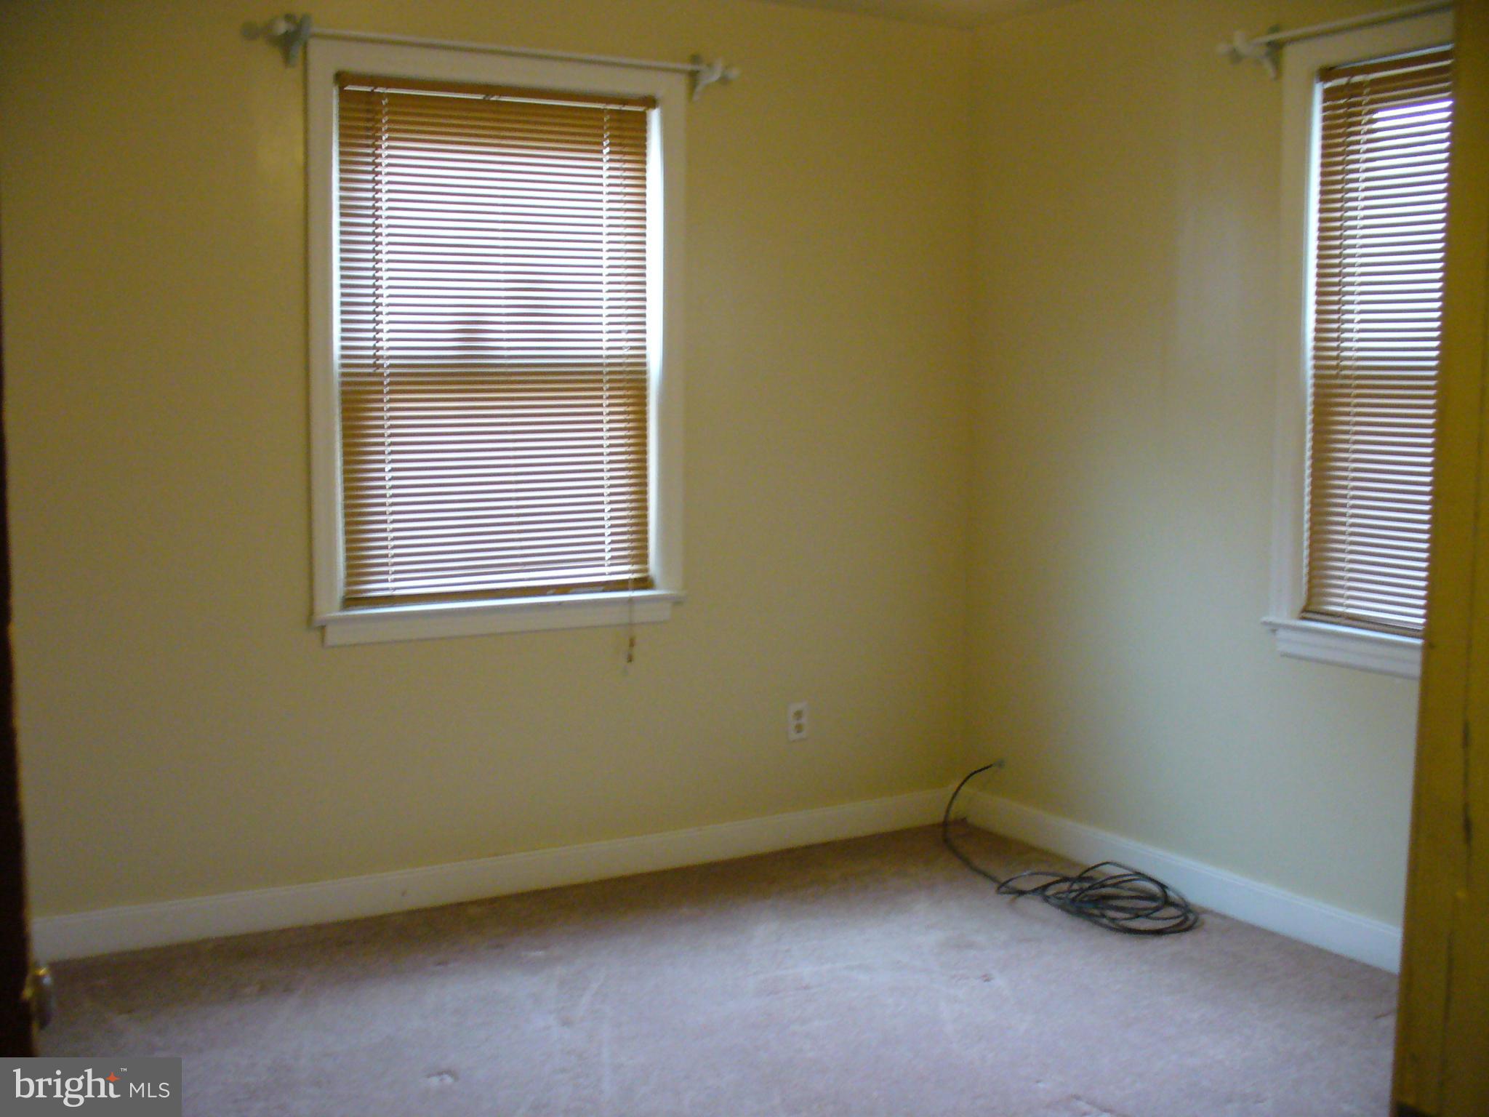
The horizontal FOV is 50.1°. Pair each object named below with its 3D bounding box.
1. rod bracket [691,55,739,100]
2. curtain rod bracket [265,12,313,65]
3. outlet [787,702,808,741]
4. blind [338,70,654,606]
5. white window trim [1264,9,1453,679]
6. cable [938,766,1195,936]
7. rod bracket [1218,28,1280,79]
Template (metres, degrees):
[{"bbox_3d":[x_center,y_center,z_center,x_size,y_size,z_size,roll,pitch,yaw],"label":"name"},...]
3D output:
[{"bbox_3d":[-0.073,-1.281,4.260,0.090,0.105,0.110,-3,7,-30],"label":"rod bracket"},{"bbox_3d":[-1.058,-1.202,3.691,0.090,0.105,0.110,-3,7,-30],"label":"curtain rod bracket"},{"bbox_3d":[0.159,0.477,4.630,0.070,0.114,0.010,-3,7,-30],"label":"outlet"},{"bbox_3d":[-0.620,-0.548,4.111,0.865,1.310,0.040,-3,7,-30],"label":"blind"},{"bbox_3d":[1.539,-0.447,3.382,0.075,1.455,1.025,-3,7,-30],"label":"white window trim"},{"bbox_3d":[0.839,0.776,4.331,0.390,0.210,0.980,-3,7,-30],"label":"cable"},{"bbox_3d":[1.201,-1.203,3.798,0.110,0.105,0.090,-3,7,-30],"label":"rod bracket"}]

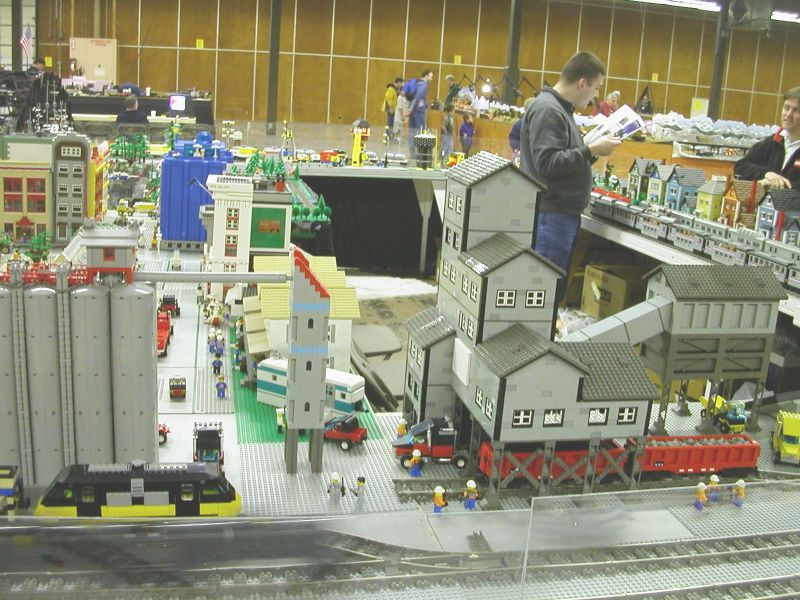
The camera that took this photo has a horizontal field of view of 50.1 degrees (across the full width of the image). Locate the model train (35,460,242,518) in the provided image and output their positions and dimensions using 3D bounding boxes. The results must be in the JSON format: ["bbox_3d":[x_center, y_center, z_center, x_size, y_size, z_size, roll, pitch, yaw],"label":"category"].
[{"bbox_3d":[-0.341,0.250,1.128,0.261,0.084,0.052,1,14,-11],"label":"model train"}]

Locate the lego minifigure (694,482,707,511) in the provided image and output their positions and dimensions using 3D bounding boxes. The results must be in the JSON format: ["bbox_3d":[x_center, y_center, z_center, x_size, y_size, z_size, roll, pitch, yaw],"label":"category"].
[{"bbox_3d":[0.448,0.293,1.275,0.018,0.044,0.024,6,14,7],"label":"lego minifigure"}]

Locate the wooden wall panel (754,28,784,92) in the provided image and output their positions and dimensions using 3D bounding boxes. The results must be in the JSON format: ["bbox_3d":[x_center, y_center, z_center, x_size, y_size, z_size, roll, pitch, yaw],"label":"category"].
[{"bbox_3d":[13.371,-8.581,30.907,1.220,2.440,0.050,1,14,-13],"label":"wooden wall panel"}]

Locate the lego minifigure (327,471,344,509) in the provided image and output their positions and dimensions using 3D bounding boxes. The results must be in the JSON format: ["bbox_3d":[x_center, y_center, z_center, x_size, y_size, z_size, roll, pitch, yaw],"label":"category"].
[{"bbox_3d":[-0.093,0.274,1.235,0.025,0.046,0.017,5,14,5],"label":"lego minifigure"}]

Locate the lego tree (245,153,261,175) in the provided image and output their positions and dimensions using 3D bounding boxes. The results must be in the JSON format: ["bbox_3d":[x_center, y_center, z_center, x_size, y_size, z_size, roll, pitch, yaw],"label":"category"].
[{"bbox_3d":[-0.394,-0.373,2.309,0.036,0.066,0.036,1,14,-13],"label":"lego tree"}]

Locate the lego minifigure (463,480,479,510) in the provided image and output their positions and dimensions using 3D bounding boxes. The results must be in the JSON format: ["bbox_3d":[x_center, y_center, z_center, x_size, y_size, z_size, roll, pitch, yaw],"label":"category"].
[{"bbox_3d":[0.104,0.285,1.249,0.024,0.043,0.016,-2,15,-21],"label":"lego minifigure"}]

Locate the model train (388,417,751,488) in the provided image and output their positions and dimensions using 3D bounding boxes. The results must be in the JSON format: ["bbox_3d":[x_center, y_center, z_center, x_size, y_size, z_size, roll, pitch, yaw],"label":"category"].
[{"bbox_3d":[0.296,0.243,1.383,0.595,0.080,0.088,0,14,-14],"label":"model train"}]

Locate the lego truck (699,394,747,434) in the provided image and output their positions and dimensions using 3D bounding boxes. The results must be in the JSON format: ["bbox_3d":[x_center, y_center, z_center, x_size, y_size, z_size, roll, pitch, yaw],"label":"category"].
[{"bbox_3d":[0.622,0.215,1.647,0.052,0.055,0.105,-1,15,-18],"label":"lego truck"}]

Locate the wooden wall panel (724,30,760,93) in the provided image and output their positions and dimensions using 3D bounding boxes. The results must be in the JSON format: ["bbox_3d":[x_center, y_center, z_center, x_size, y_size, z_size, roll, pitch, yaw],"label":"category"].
[{"bbox_3d":[12.199,-8.543,30.500,1.220,2.380,0.040,1,14,-13],"label":"wooden wall panel"}]

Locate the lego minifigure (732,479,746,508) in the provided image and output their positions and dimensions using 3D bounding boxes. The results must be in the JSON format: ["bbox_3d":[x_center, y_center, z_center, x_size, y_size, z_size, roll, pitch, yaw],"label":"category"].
[{"bbox_3d":[0.512,0.292,1.290,0.018,0.044,0.024,3,14,-4],"label":"lego minifigure"}]

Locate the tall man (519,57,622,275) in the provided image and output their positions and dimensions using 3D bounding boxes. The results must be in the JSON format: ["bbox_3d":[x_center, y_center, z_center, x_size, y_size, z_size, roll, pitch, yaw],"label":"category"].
[{"bbox_3d":[0.811,-0.379,4.300,0.460,1.690,0.550,4,14,-1],"label":"tall man"}]

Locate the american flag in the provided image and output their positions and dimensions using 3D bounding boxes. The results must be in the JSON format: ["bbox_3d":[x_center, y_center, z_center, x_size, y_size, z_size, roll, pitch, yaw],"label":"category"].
[{"bbox_3d":[-5.248,-3.628,12.000,0.190,0.480,0.100,1,14,-11],"label":"american flag"}]

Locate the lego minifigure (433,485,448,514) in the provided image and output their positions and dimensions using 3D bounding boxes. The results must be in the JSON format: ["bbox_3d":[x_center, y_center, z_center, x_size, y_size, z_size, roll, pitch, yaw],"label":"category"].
[{"bbox_3d":[0.059,0.288,1.221,0.016,0.043,0.024,1,14,-13],"label":"lego minifigure"}]

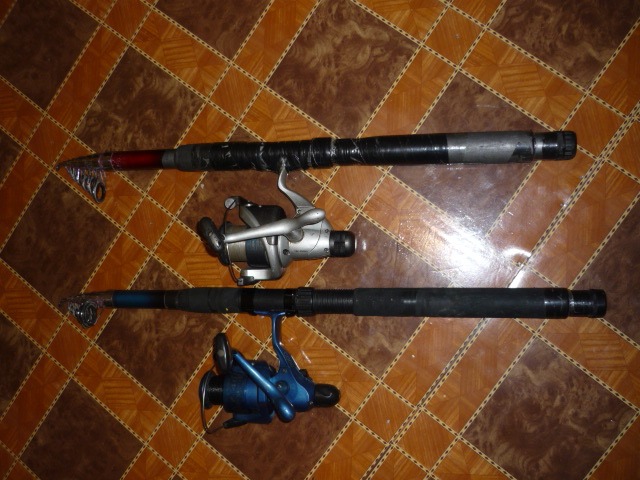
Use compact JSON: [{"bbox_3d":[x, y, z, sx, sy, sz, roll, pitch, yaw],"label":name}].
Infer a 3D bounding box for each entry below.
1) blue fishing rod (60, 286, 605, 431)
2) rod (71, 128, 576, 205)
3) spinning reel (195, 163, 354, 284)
[{"bbox_3d":[-0.028,0.125,0.600,0.586,0.108,0.153,-1,89,14],"label":"blue fishing rod"},{"bbox_3d":[-0.036,-0.074,0.641,0.571,0.037,0.065,0,89,14],"label":"rod"},{"bbox_3d":[-0.037,-0.019,0.602,0.140,0.110,0.132,0,89,14],"label":"spinning reel"}]

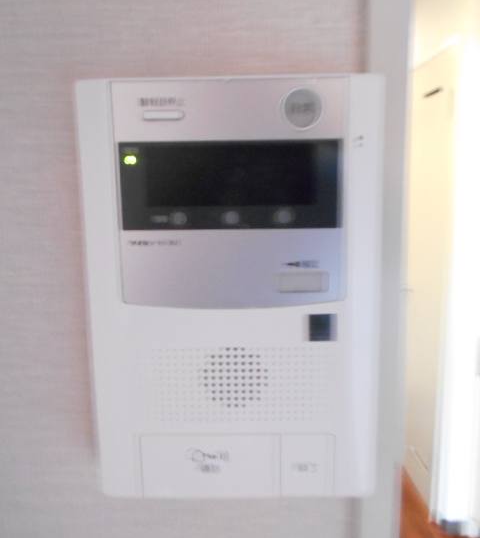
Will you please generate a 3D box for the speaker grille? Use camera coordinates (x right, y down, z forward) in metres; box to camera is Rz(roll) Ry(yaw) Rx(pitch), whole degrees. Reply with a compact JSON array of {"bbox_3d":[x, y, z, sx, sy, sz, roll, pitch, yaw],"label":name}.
[{"bbox_3d":[-0.002,0.062,0.262,0.110,0.044,0.006,-1,9,2],"label":"speaker grille"}]

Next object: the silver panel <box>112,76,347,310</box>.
[{"bbox_3d":[-0.004,-0.036,0.248,0.116,0.116,0.010,-1,9,2],"label":"silver panel"}]

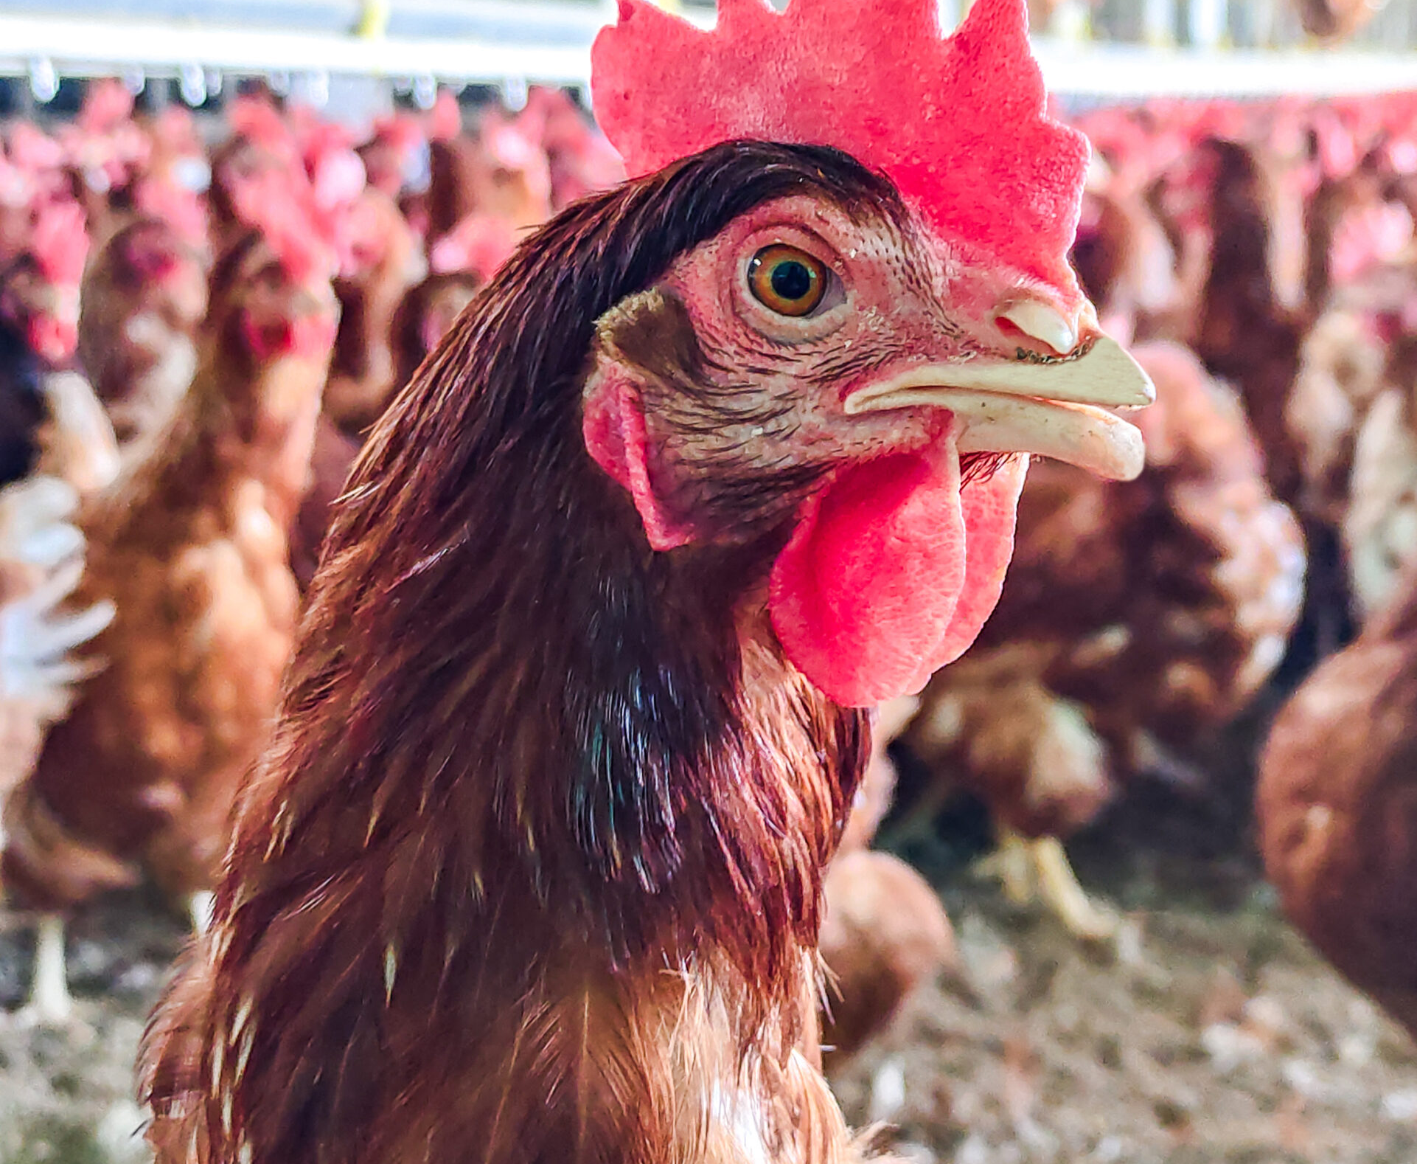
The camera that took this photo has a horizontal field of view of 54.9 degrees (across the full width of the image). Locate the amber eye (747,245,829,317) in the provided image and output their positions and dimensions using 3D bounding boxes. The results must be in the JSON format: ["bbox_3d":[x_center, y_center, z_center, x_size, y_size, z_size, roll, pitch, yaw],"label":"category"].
[{"bbox_3d":[0.010,-0.038,0.174,0.011,0.009,0.007,3,19,9],"label":"amber eye"}]

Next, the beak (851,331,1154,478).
[{"bbox_3d":[0.037,-0.022,0.174,0.035,0.018,0.017,8,20,23],"label":"beak"}]

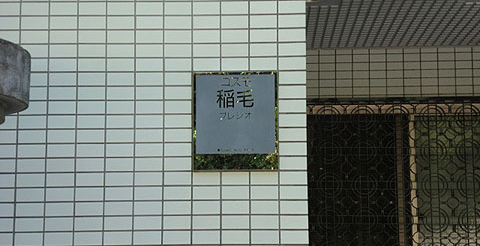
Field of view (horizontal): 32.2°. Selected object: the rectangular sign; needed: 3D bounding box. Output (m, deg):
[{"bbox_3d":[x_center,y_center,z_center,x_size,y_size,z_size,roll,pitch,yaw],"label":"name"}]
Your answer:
[{"bbox_3d":[-0.015,-0.032,2.871,0.282,0.284,0.022,0,-7,0],"label":"rectangular sign"}]

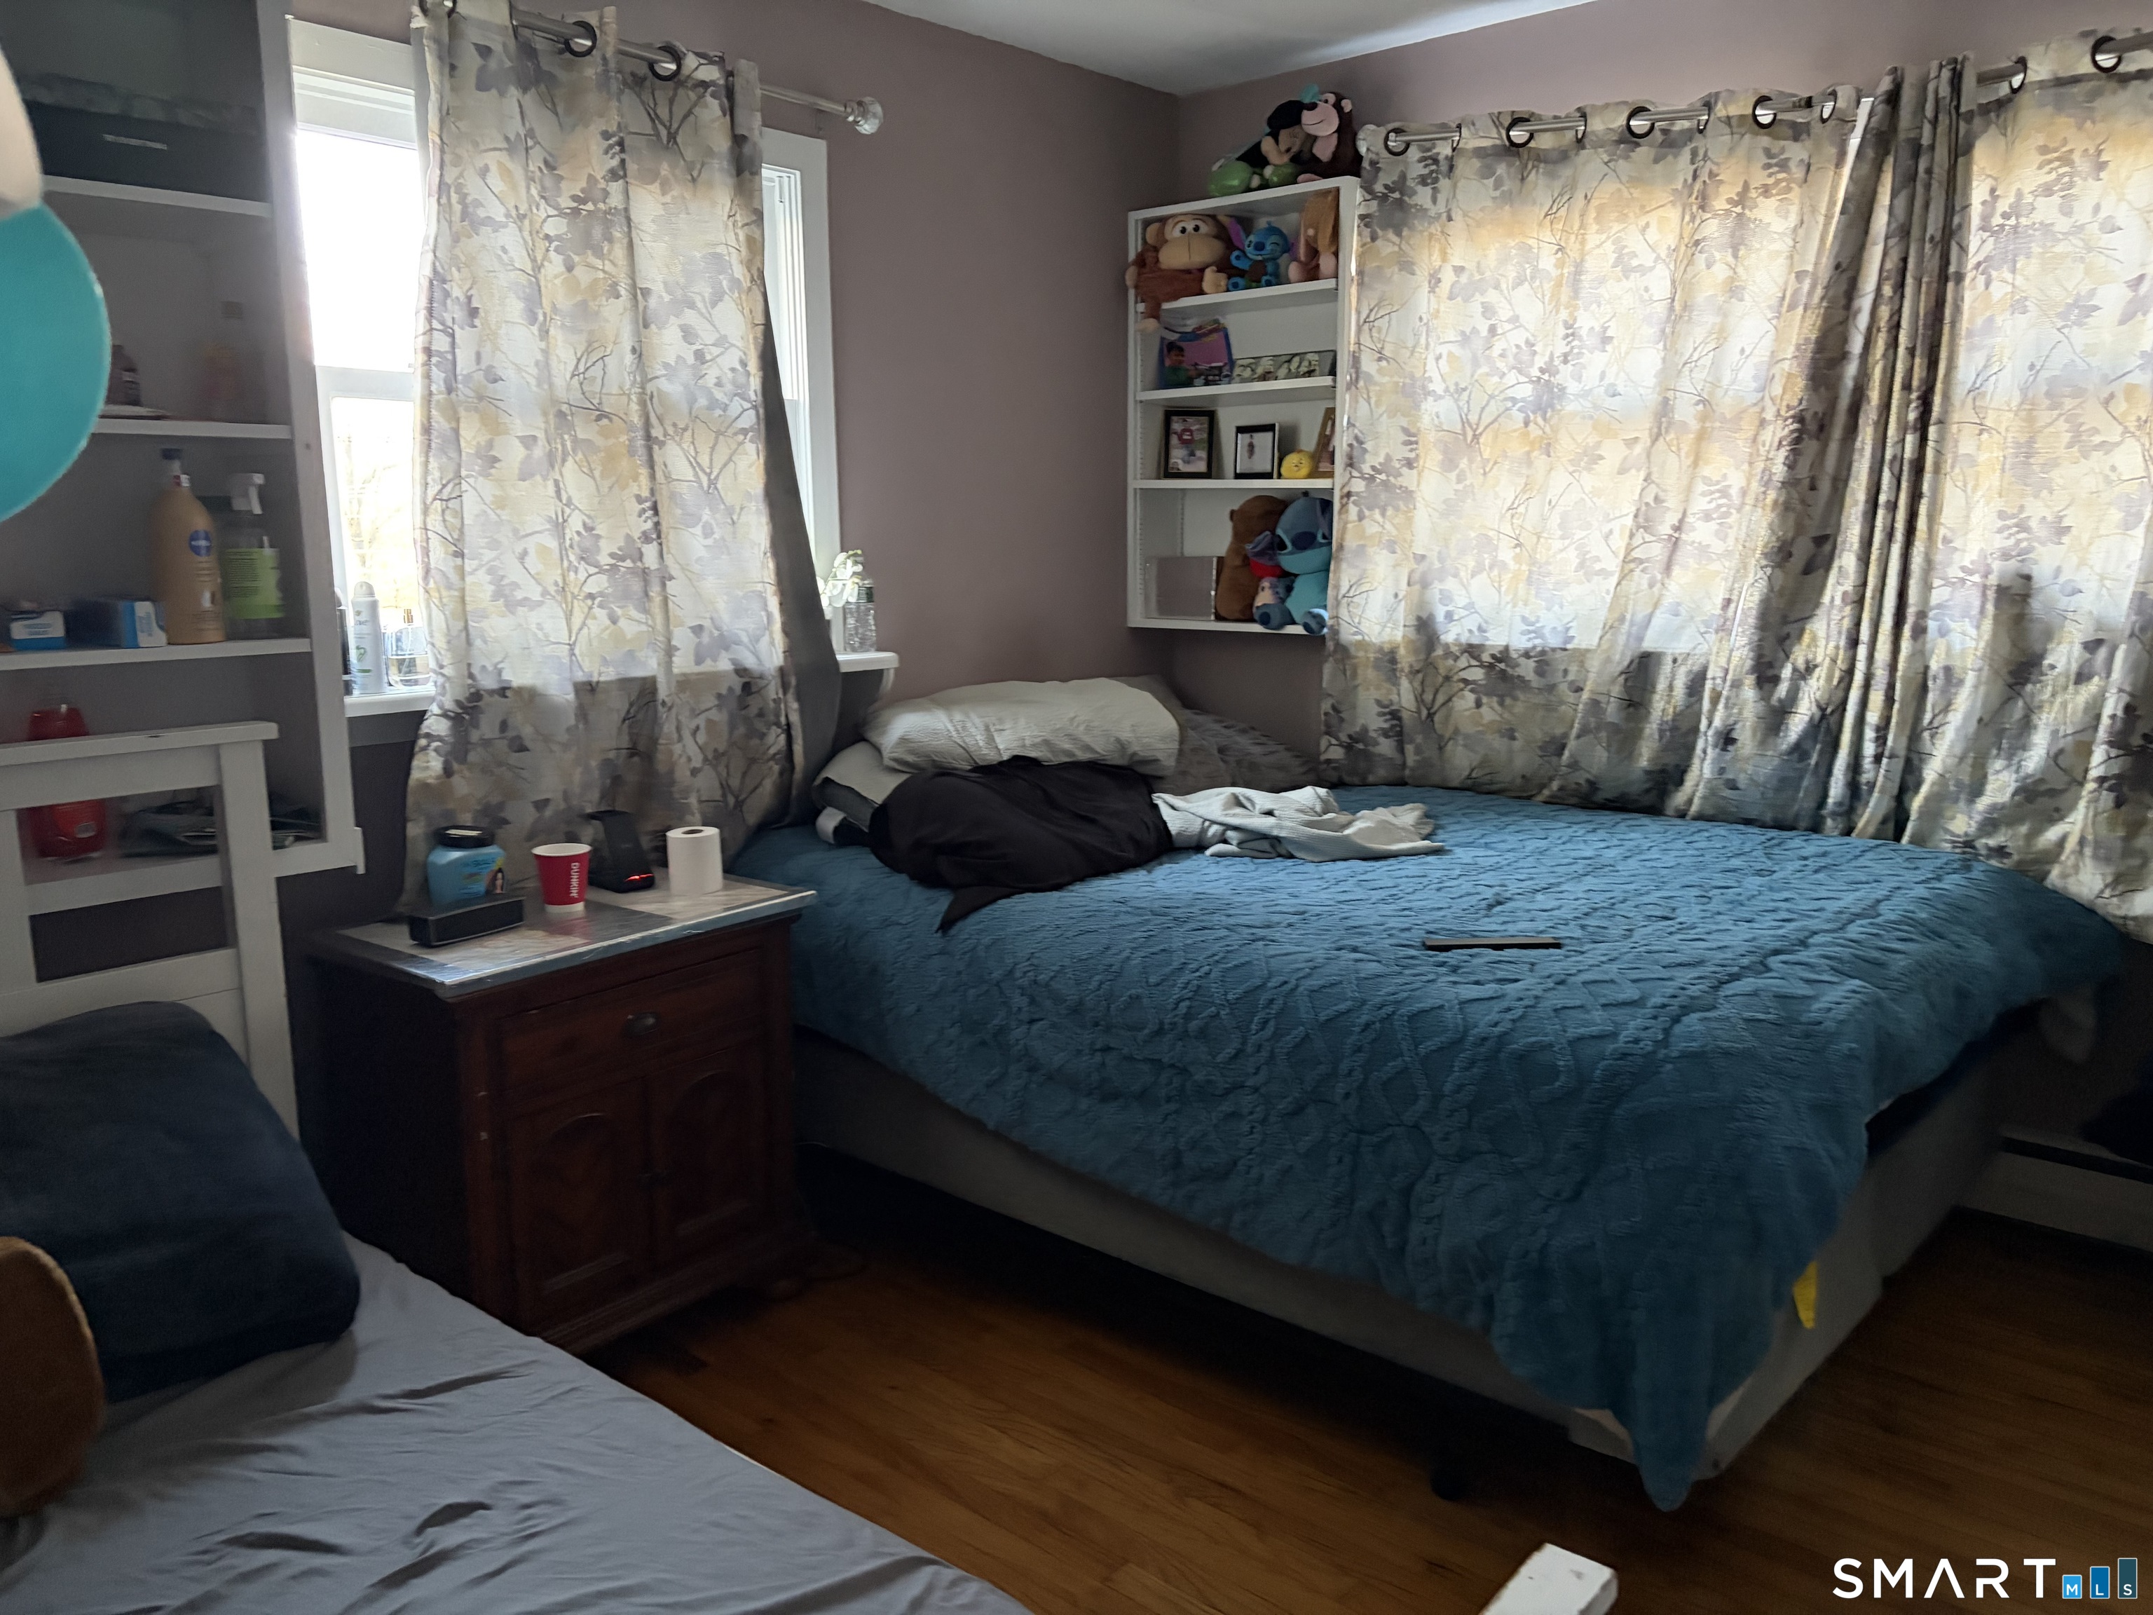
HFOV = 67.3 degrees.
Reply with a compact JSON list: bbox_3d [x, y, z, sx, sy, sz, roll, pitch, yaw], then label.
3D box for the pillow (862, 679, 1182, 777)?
[{"bbox_3d":[-0.124,-0.157,3.323,0.650,0.180,0.400,-6,11,-29],"label":"pillow"}]

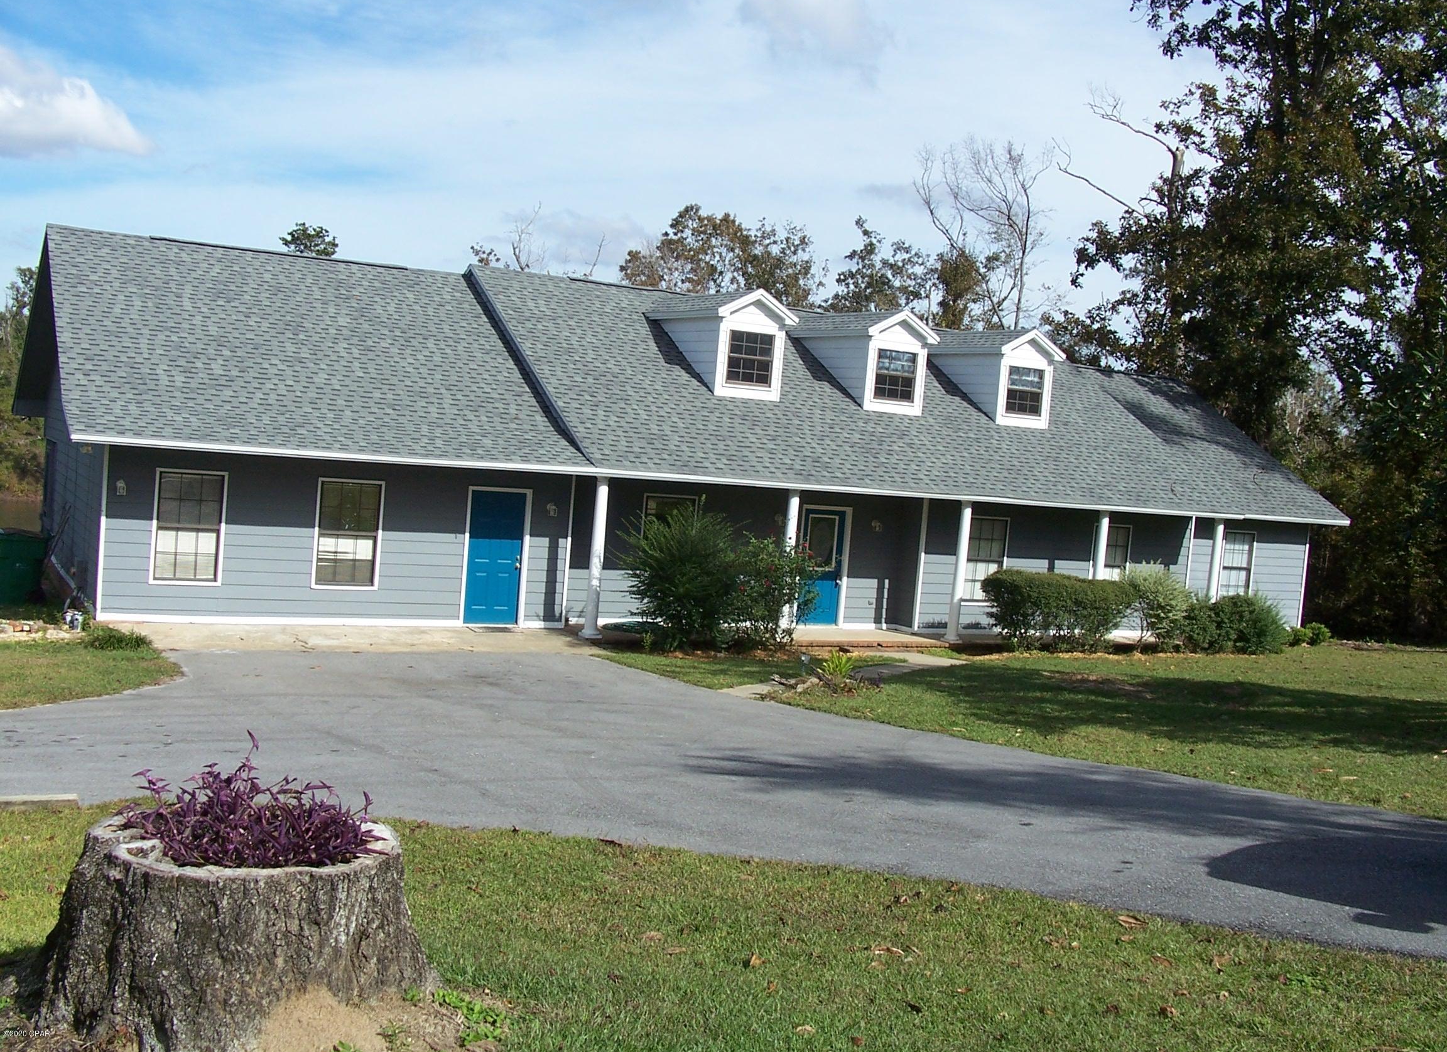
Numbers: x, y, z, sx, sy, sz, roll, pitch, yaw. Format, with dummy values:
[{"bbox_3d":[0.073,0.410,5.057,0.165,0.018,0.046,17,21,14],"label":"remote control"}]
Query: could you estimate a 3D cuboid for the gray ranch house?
[{"bbox_3d":[-0.281,-1.488,29.073,24.301,5.878,11.413,3,4,-30],"label":"gray ranch house"}]

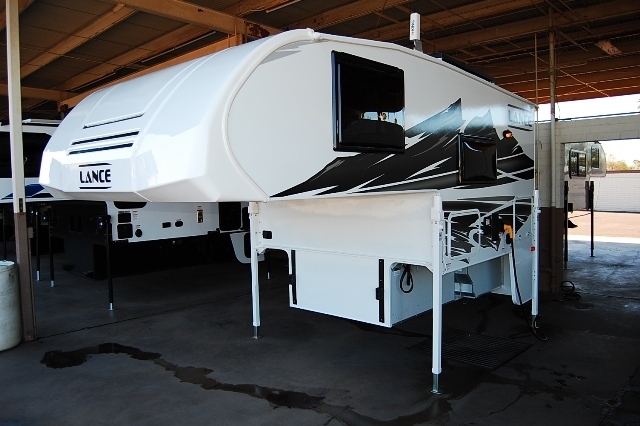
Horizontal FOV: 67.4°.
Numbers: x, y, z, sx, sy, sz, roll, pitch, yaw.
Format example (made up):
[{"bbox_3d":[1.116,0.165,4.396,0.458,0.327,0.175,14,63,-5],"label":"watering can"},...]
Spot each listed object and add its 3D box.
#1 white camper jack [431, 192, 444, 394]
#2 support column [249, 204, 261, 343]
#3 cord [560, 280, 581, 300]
[{"bbox_3d":[0.901,0.629,3.706,0.085,1.540,0.085,1,4,43],"label":"white camper jack"},{"bbox_3d":[-0.705,0.603,5.167,0.090,1.510,0.090,1,4,43],"label":"support column"},{"bbox_3d":[3.506,1.098,6.713,0.280,0.180,0.200,1,4,43],"label":"cord"}]

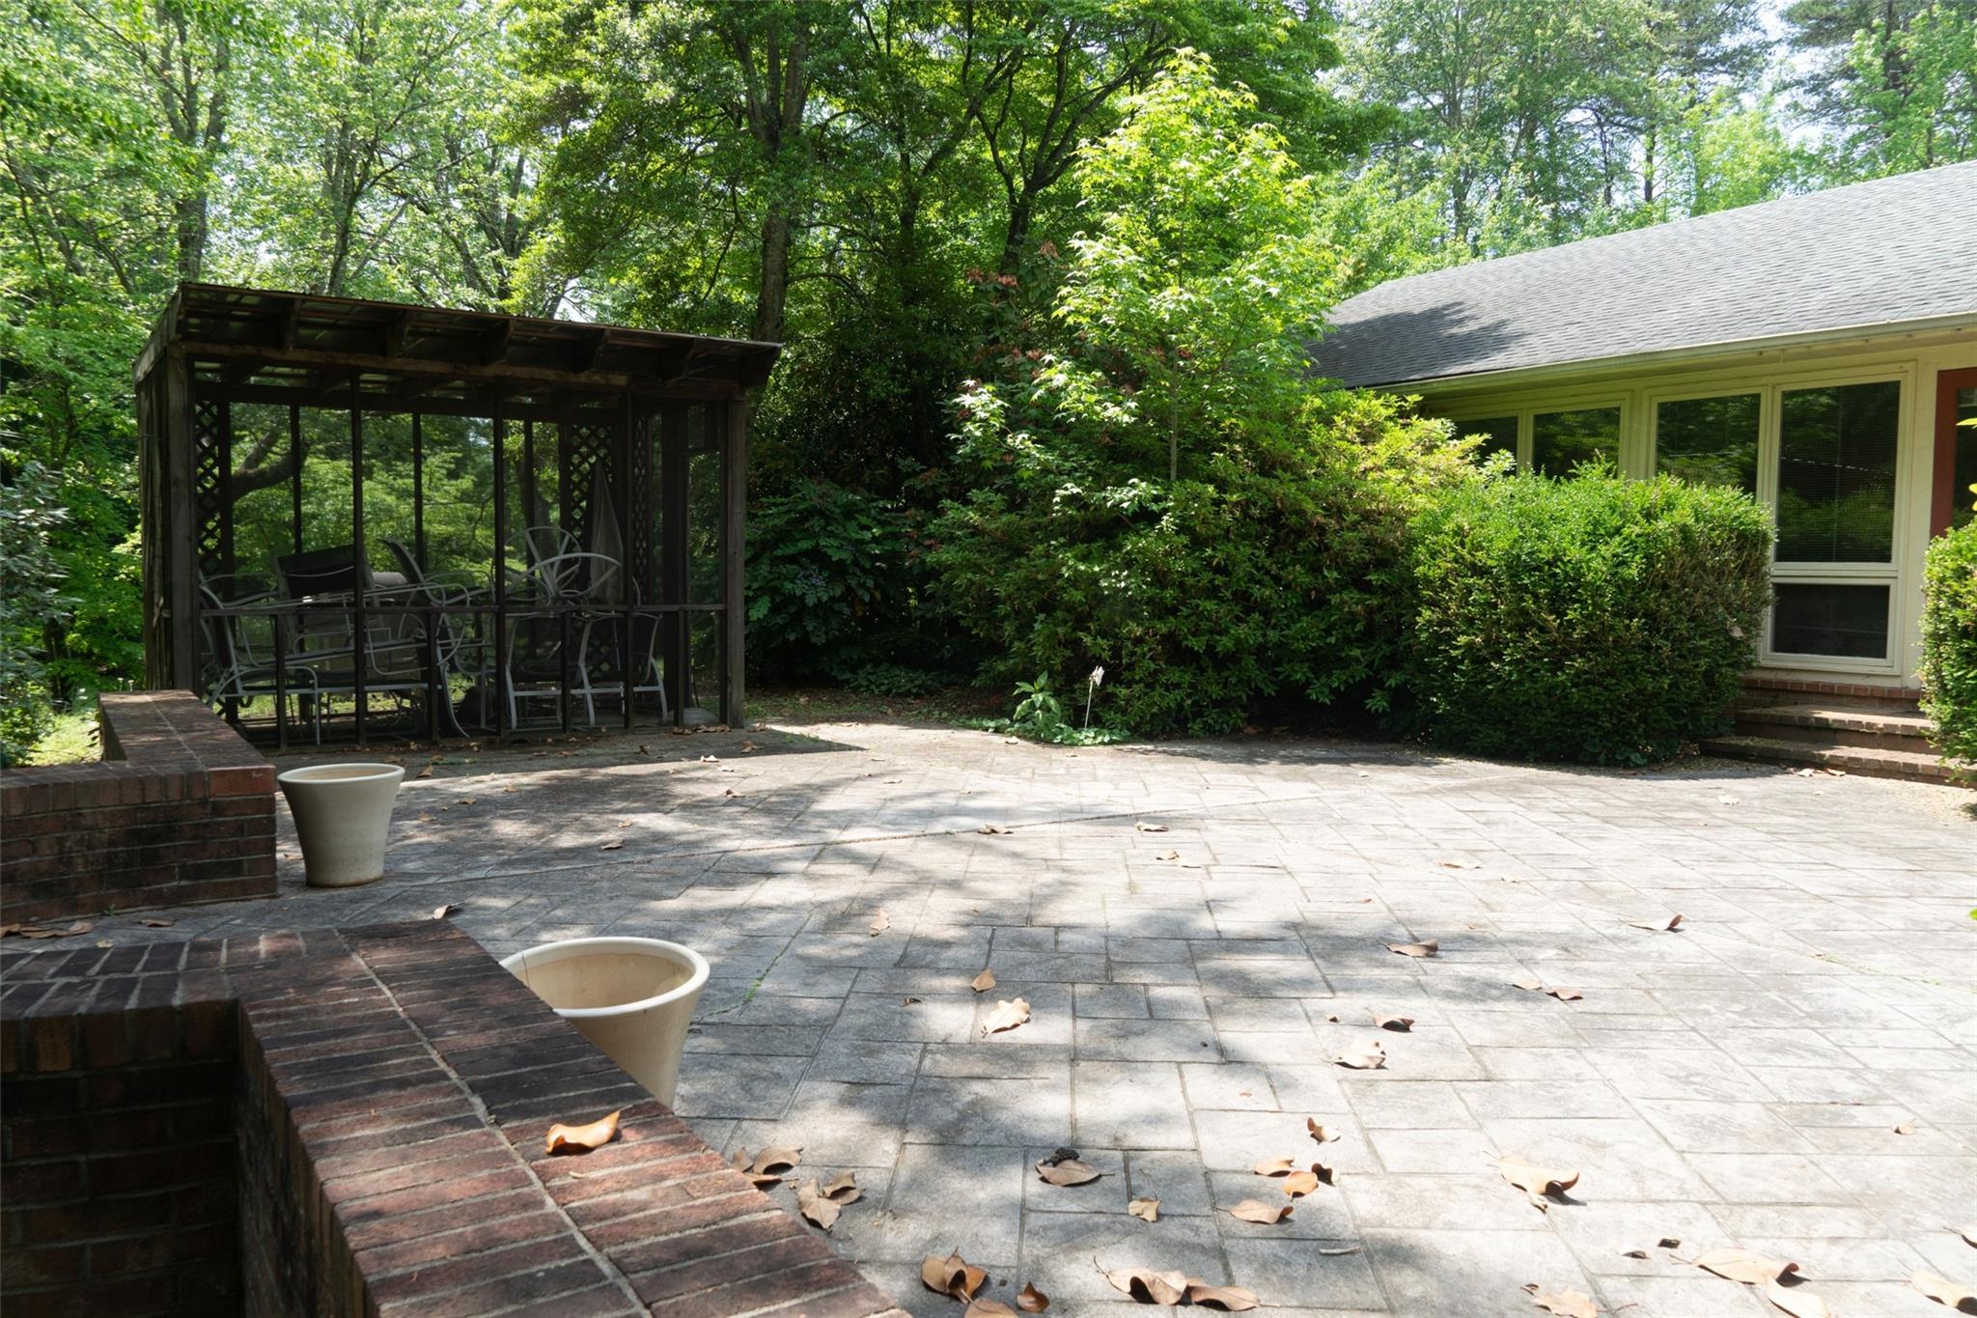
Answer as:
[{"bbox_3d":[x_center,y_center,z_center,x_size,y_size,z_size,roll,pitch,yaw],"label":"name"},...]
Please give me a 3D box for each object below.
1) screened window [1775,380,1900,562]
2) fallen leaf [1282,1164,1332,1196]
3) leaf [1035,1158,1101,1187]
[{"bbox_3d":[5.608,-1.217,9.815,0.060,1.172,0.759,-2,4,-36],"label":"screened window"},{"bbox_3d":[0.624,1.018,2.898,0.100,0.034,0.072,-1,5,-10],"label":"fallen leaf"},{"bbox_3d":[0.159,1.018,2.942,0.136,0.026,0.078,1,5,12],"label":"leaf"}]

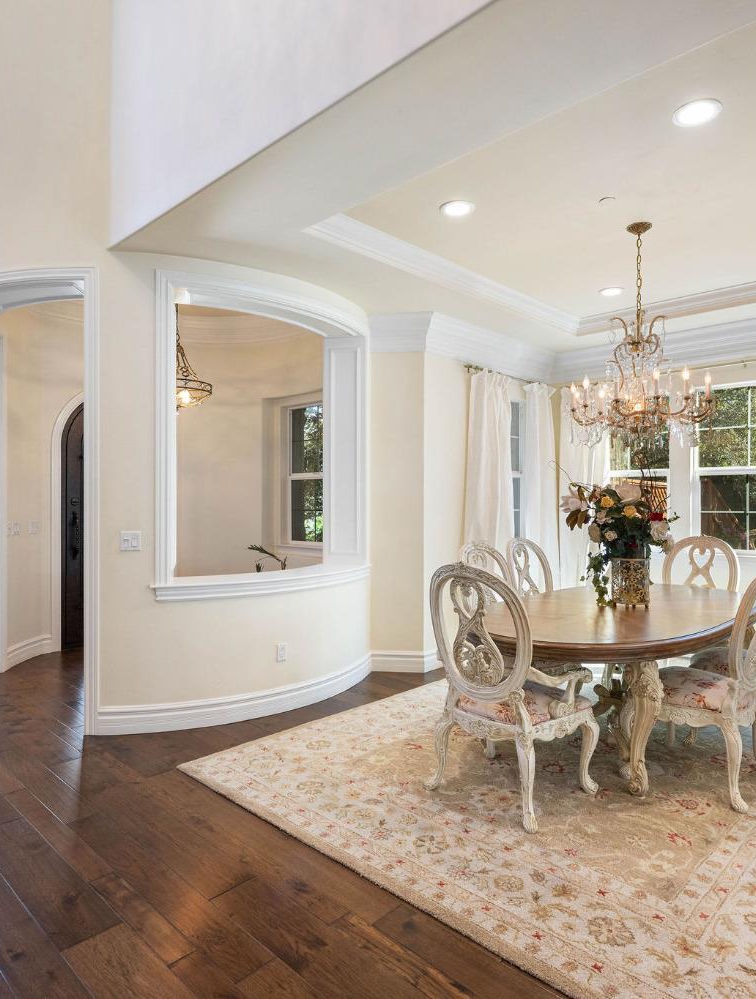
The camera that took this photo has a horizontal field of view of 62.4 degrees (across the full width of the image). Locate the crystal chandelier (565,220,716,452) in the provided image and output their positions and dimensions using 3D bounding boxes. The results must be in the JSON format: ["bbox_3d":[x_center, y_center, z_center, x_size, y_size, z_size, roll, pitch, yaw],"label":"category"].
[{"bbox_3d":[1.556,-0.988,3.733,0.868,1.352,0.868,0,0,44],"label":"crystal chandelier"}]

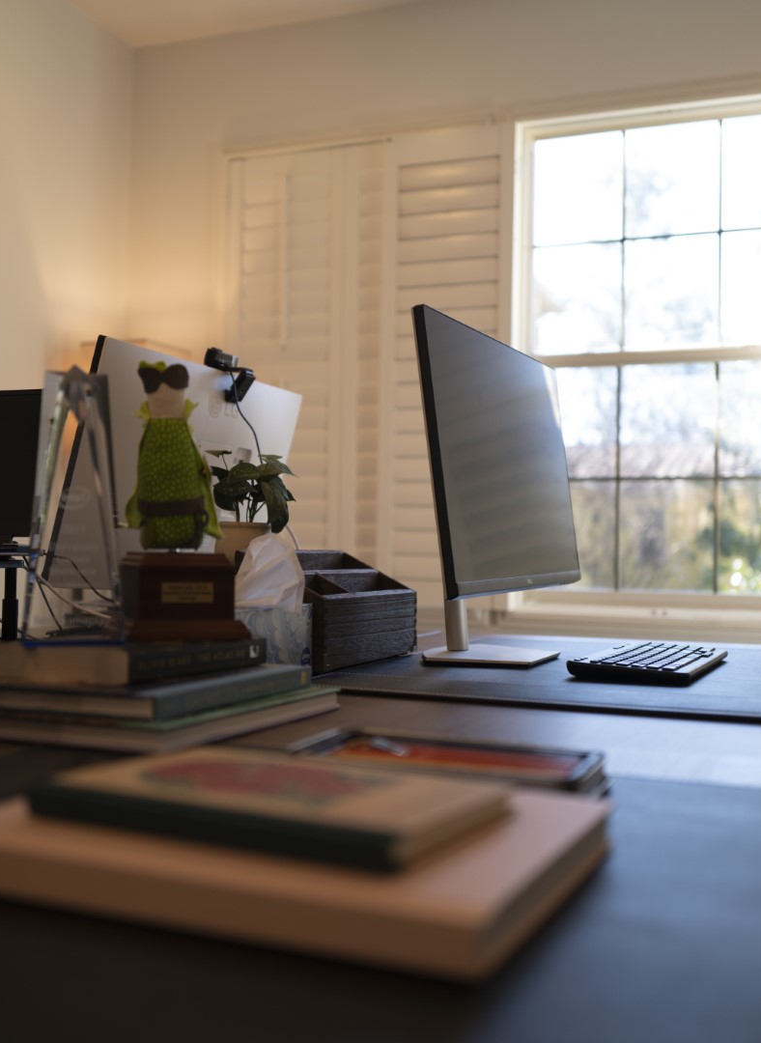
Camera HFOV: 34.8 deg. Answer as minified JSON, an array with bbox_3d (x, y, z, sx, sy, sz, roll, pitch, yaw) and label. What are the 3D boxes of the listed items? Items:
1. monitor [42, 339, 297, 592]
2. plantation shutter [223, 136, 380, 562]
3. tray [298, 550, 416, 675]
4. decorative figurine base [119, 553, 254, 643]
[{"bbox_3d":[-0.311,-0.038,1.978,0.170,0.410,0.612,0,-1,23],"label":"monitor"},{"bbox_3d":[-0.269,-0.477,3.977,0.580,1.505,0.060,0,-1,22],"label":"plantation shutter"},{"bbox_3d":[-0.069,0.118,1.720,0.126,0.153,0.341,0,-1,21],"label":"tray"},{"bbox_3d":[-0.190,0.069,1.133,0.112,0.077,0.097,1,-1,-24],"label":"decorative figurine base"}]

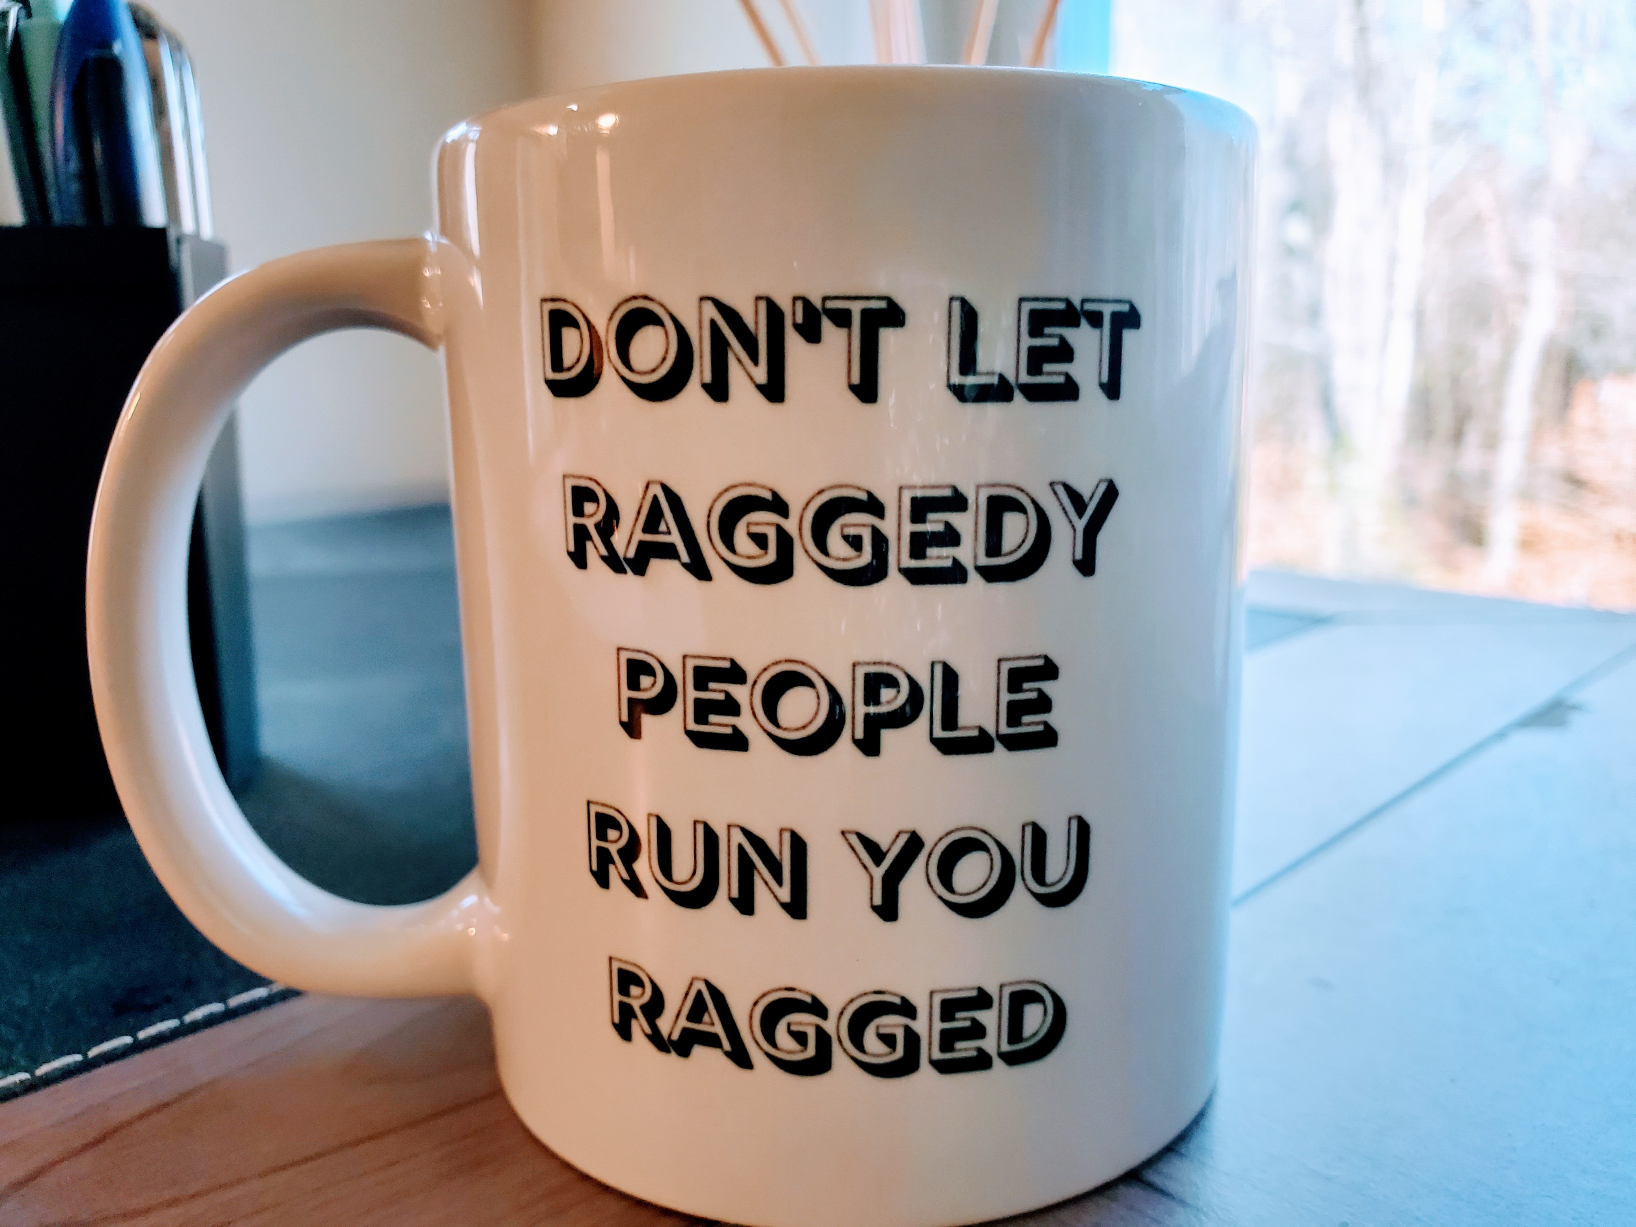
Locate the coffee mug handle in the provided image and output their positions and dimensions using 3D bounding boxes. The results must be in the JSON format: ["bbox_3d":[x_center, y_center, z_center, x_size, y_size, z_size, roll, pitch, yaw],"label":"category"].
[{"bbox_3d":[-0.053,0.003,0.123,0.035,0.077,0.014,-4,10,-14],"label":"coffee mug handle"}]

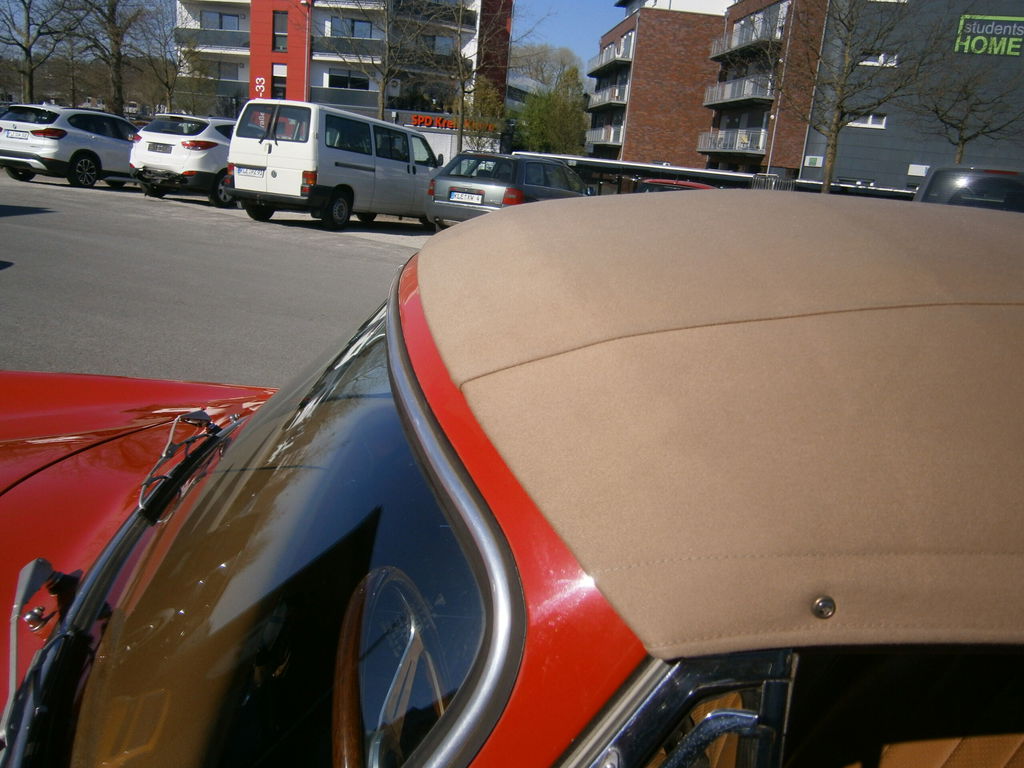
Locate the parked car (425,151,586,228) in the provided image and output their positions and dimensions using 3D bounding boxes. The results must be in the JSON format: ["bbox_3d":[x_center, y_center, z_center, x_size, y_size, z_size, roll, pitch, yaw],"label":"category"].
[{"bbox_3d":[0.338,-3.417,14.329,1.810,1.480,4.800,12,15,24],"label":"parked car"}]

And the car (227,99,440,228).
[{"bbox_3d":[-2.899,-3.886,14.255,1.860,1.940,4.750,11,14,22],"label":"car"}]

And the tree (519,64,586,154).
[{"bbox_3d":[2.102,-13.955,42.766,4.600,7.110,4.600,6,16,1],"label":"tree"}]

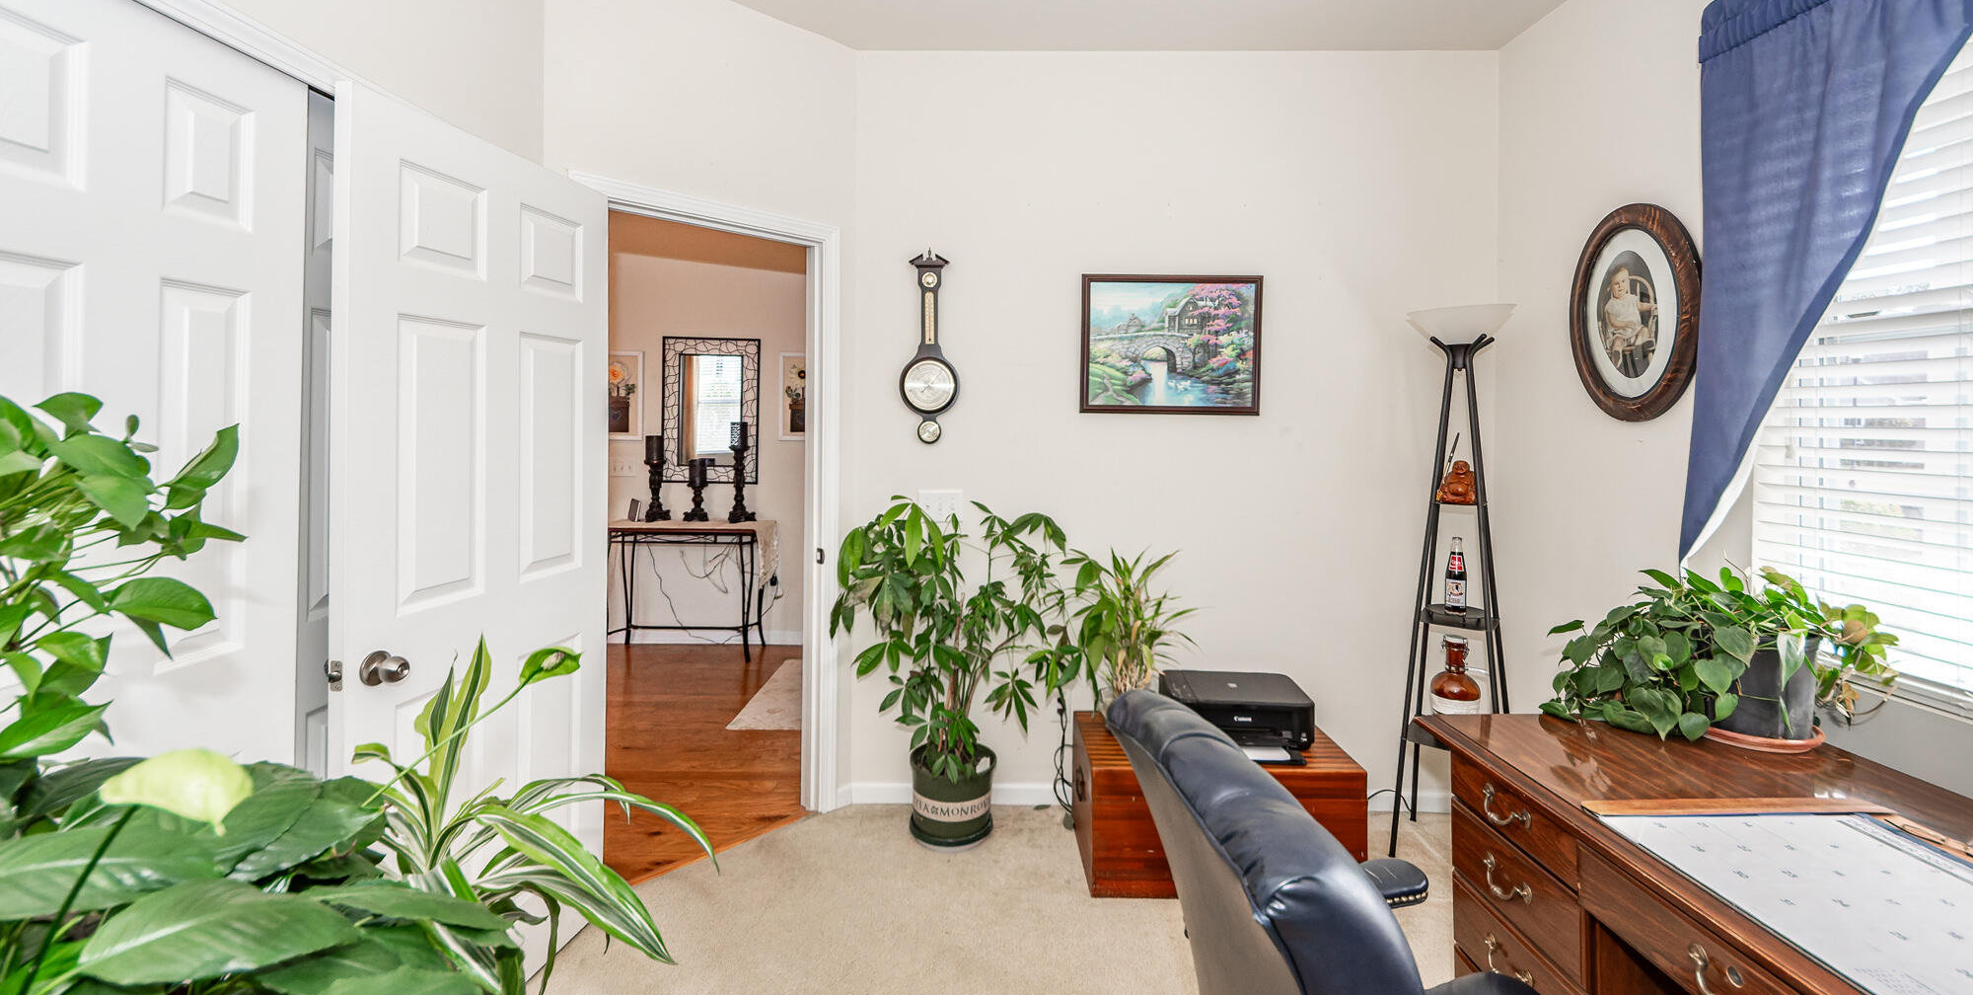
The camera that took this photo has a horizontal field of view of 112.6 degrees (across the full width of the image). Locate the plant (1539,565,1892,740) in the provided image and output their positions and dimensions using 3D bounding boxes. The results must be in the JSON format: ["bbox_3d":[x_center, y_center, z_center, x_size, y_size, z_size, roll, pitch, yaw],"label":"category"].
[{"bbox_3d":[1.520,0.335,1.390,0.530,0.355,0.370,0,3,0],"label":"plant"}]

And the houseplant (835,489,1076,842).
[{"bbox_3d":[-0.105,0.575,2.170,0.810,1.150,0.580,0,5,0],"label":"houseplant"}]

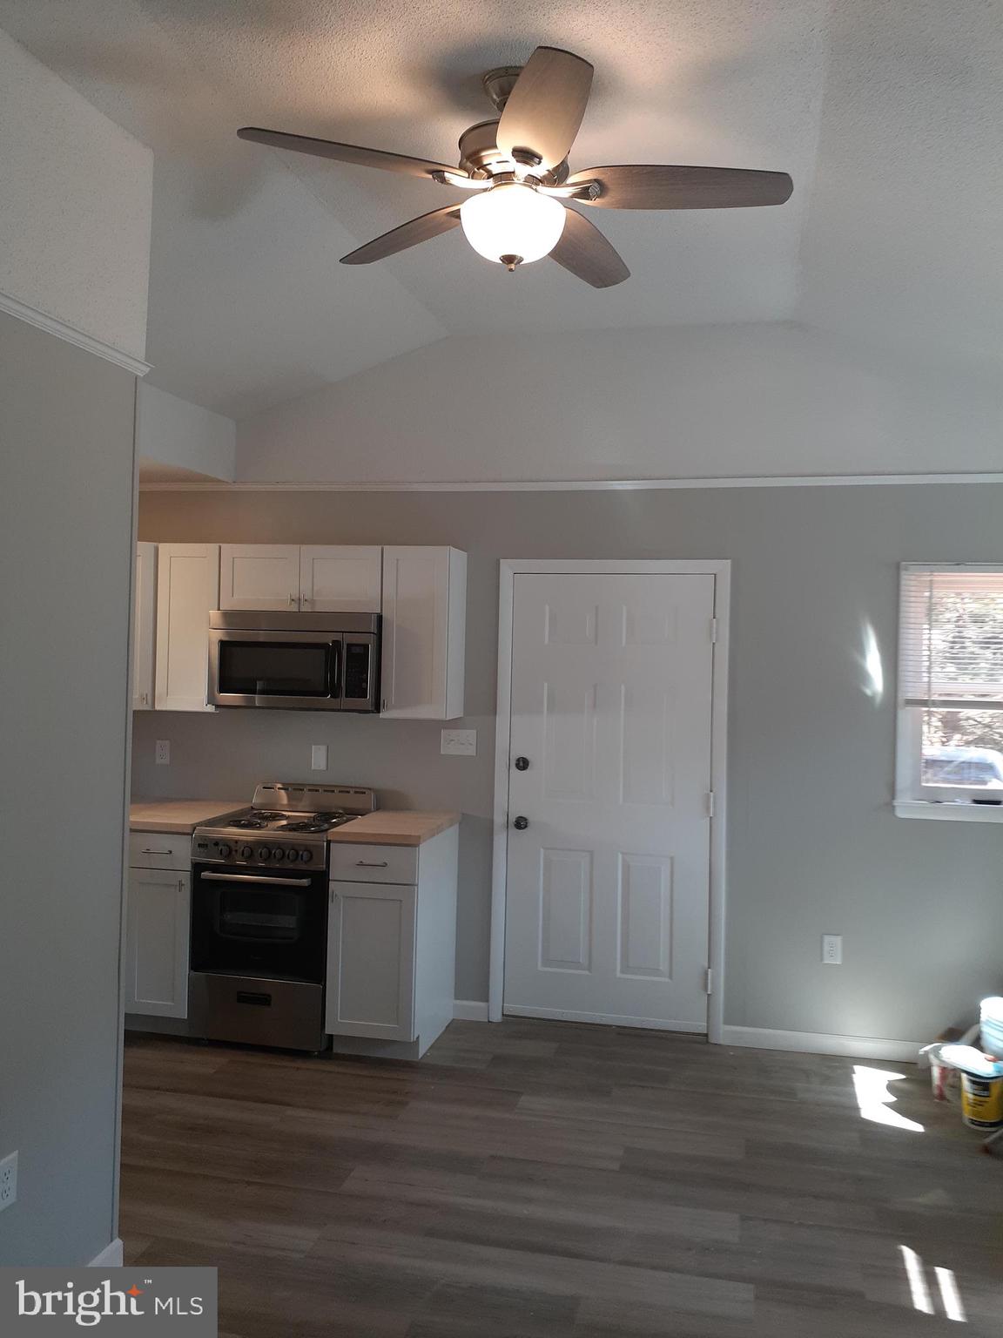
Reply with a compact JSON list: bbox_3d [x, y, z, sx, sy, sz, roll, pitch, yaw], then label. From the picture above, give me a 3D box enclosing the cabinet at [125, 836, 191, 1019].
[{"bbox_3d":[-1.395,1.107,4.722,0.305,0.847,0.634,1,0,12],"label":"cabinet"}]

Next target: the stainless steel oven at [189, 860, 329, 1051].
[{"bbox_3d":[-0.959,1.181,4.605,0.605,0.790,0.640,1,0,11],"label":"stainless steel oven"}]

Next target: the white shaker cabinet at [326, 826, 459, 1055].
[{"bbox_3d":[-0.458,1.152,4.522,0.380,0.892,0.634,1,0,12],"label":"white shaker cabinet"}]

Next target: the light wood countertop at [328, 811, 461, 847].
[{"bbox_3d":[-0.449,0.685,4.508,0.395,0.042,0.660,1,0,12],"label":"light wood countertop"}]

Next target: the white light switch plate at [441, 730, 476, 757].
[{"bbox_3d":[-0.195,0.338,4.786,0.165,0.115,0.012,1,0,12],"label":"white light switch plate"}]

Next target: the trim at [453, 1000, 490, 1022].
[{"bbox_3d":[-0.137,1.565,4.770,0.170,0.079,0.015,1,0,12],"label":"trim"}]

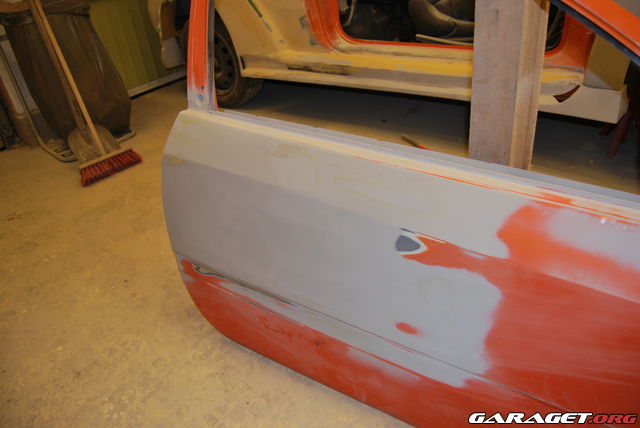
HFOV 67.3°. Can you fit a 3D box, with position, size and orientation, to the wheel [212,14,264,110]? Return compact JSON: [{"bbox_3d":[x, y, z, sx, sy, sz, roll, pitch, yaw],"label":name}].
[{"bbox_3d":[-0.601,-0.960,3.033,0.575,0.575,0.185,18,38,36],"label":"wheel"}]

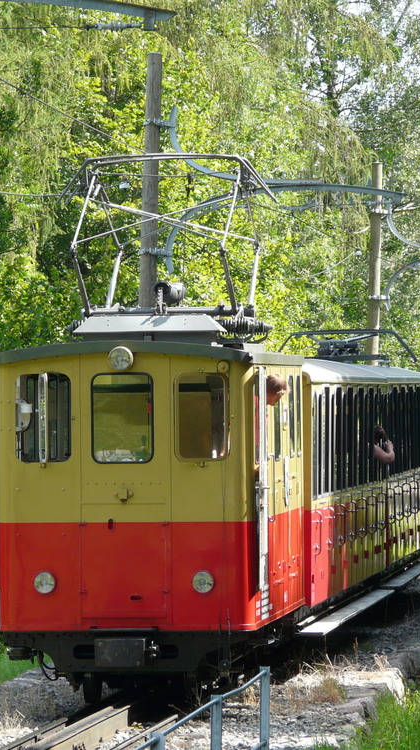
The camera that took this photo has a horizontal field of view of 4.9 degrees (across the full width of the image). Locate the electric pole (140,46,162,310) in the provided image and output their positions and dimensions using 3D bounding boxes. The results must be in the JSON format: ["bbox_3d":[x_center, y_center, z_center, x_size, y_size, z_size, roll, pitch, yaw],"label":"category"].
[{"bbox_3d":[-0.720,-0.364,56.370,0.222,6.794,0.222,0,-10,9],"label":"electric pole"}]

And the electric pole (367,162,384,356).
[{"bbox_3d":[2.807,-0.312,84.751,0.222,6.791,0.222,0,-10,9],"label":"electric pole"}]

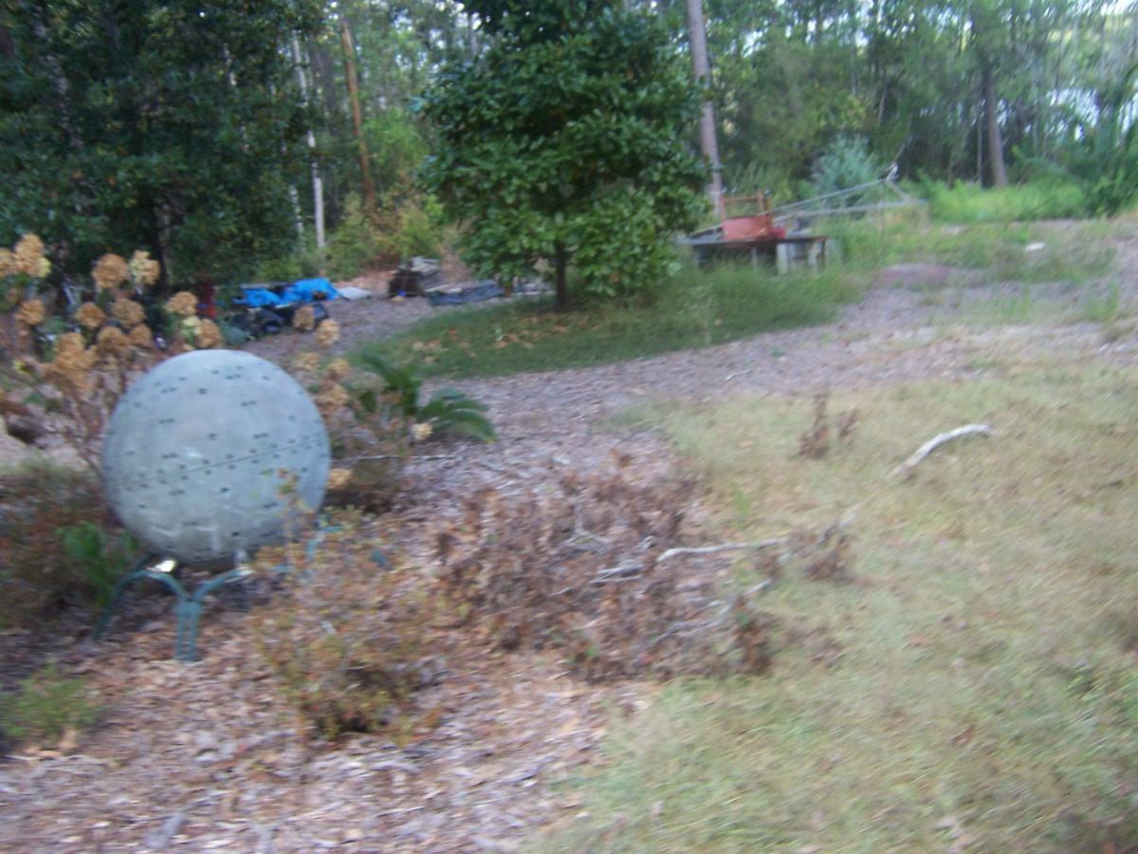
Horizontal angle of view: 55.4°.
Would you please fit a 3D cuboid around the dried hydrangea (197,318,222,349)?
[{"bbox_3d":[-1.478,-0.383,4.450,0.106,0.131,0.119,-6,14,0],"label":"dried hydrangea"}]

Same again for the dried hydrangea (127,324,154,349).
[{"bbox_3d":[-1.752,-0.371,4.450,0.109,0.106,0.107,-6,14,0],"label":"dried hydrangea"}]

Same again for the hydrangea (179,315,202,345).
[{"bbox_3d":[-1.694,-0.430,4.850,0.110,0.132,0.115,-11,14,-18],"label":"hydrangea"}]

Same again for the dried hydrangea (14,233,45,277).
[{"bbox_3d":[-2.161,-0.686,4.350,0.115,0.173,0.120,-6,14,0],"label":"dried hydrangea"}]

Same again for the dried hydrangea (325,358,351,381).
[{"bbox_3d":[-0.936,-0.237,4.400,0.109,0.088,0.099,-6,14,0],"label":"dried hydrangea"}]

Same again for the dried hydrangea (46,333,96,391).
[{"bbox_3d":[-2.113,-0.275,4.600,0.205,0.242,0.222,-13,15,-24],"label":"dried hydrangea"}]

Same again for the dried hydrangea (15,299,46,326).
[{"bbox_3d":[-2.381,-0.506,4.800,0.132,0.122,0.126,-13,15,-25],"label":"dried hydrangea"}]

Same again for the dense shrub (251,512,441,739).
[{"bbox_3d":[-0.644,0.582,3.170,0.521,0.620,0.521,-6,14,0],"label":"dense shrub"}]

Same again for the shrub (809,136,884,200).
[{"bbox_3d":[4.722,-4.322,18.500,1.214,1.248,1.214,-6,14,0],"label":"shrub"}]

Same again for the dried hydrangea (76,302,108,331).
[{"bbox_3d":[-1.940,-0.452,4.400,0.119,0.120,0.120,-6,14,0],"label":"dried hydrangea"}]

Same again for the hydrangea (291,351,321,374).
[{"bbox_3d":[-1.201,-0.292,4.950,0.136,0.101,0.118,-10,14,-13],"label":"hydrangea"}]

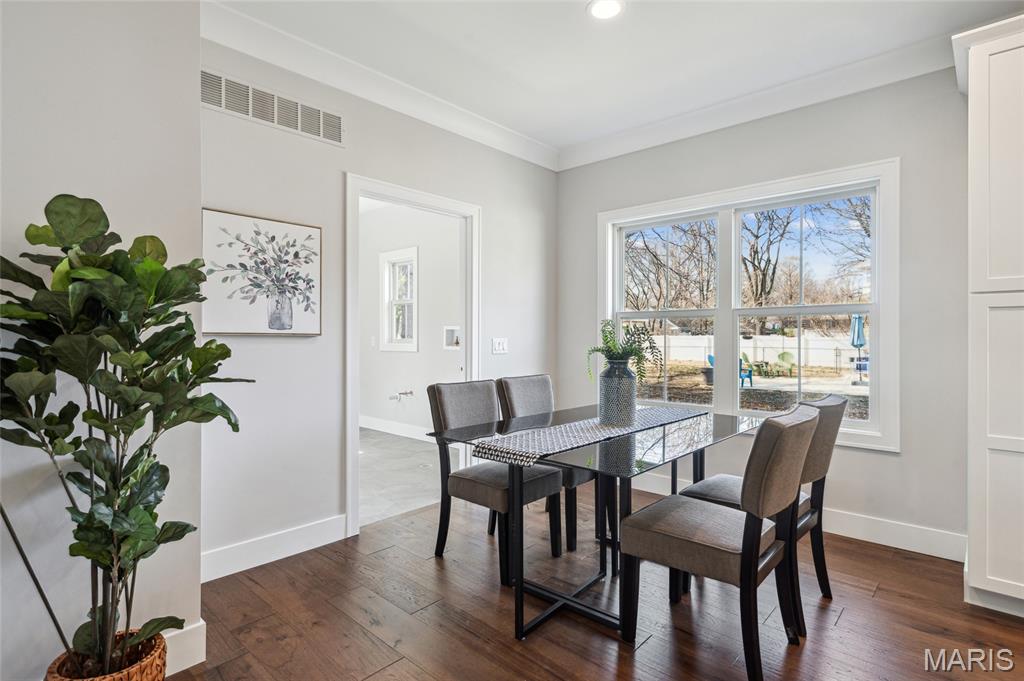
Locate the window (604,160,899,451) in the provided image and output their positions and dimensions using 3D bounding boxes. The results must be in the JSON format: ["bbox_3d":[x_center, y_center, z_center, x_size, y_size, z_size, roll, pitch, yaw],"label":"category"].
[{"bbox_3d":[1.462,-0.204,3.344,1.905,1.643,0.120,0,1,41],"label":"window"}]

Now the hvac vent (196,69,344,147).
[{"bbox_3d":[-1.238,-1.221,2.533,0.020,0.204,0.755,0,1,45],"label":"hvac vent"}]

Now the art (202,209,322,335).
[{"bbox_3d":[-1.268,-0.327,2.496,0.035,0.598,0.580,0,1,45],"label":"art"}]

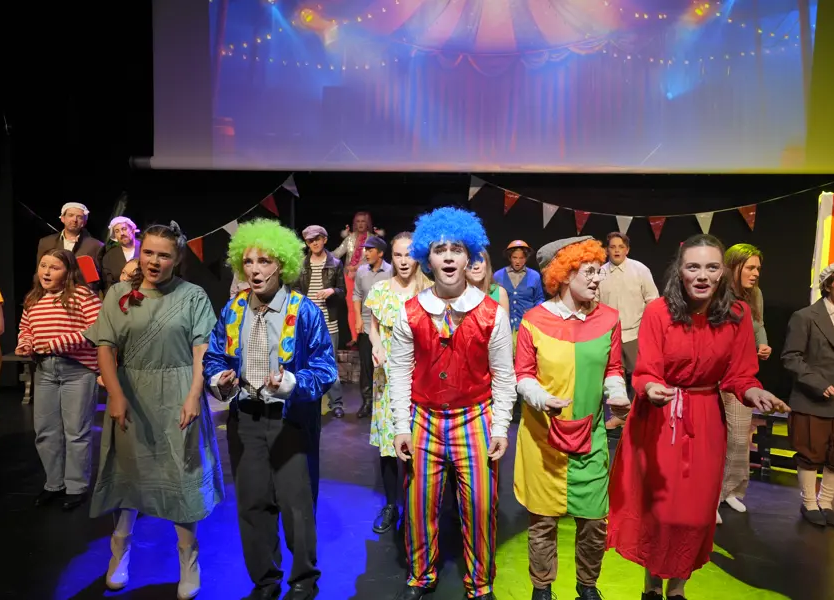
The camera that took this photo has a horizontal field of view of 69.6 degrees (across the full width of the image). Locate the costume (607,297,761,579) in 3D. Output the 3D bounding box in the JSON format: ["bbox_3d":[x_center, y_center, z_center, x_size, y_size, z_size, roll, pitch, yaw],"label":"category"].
[{"bbox_3d":[1.074,0.534,2.400,0.540,1.150,0.480,2,5,14],"label":"costume"}]

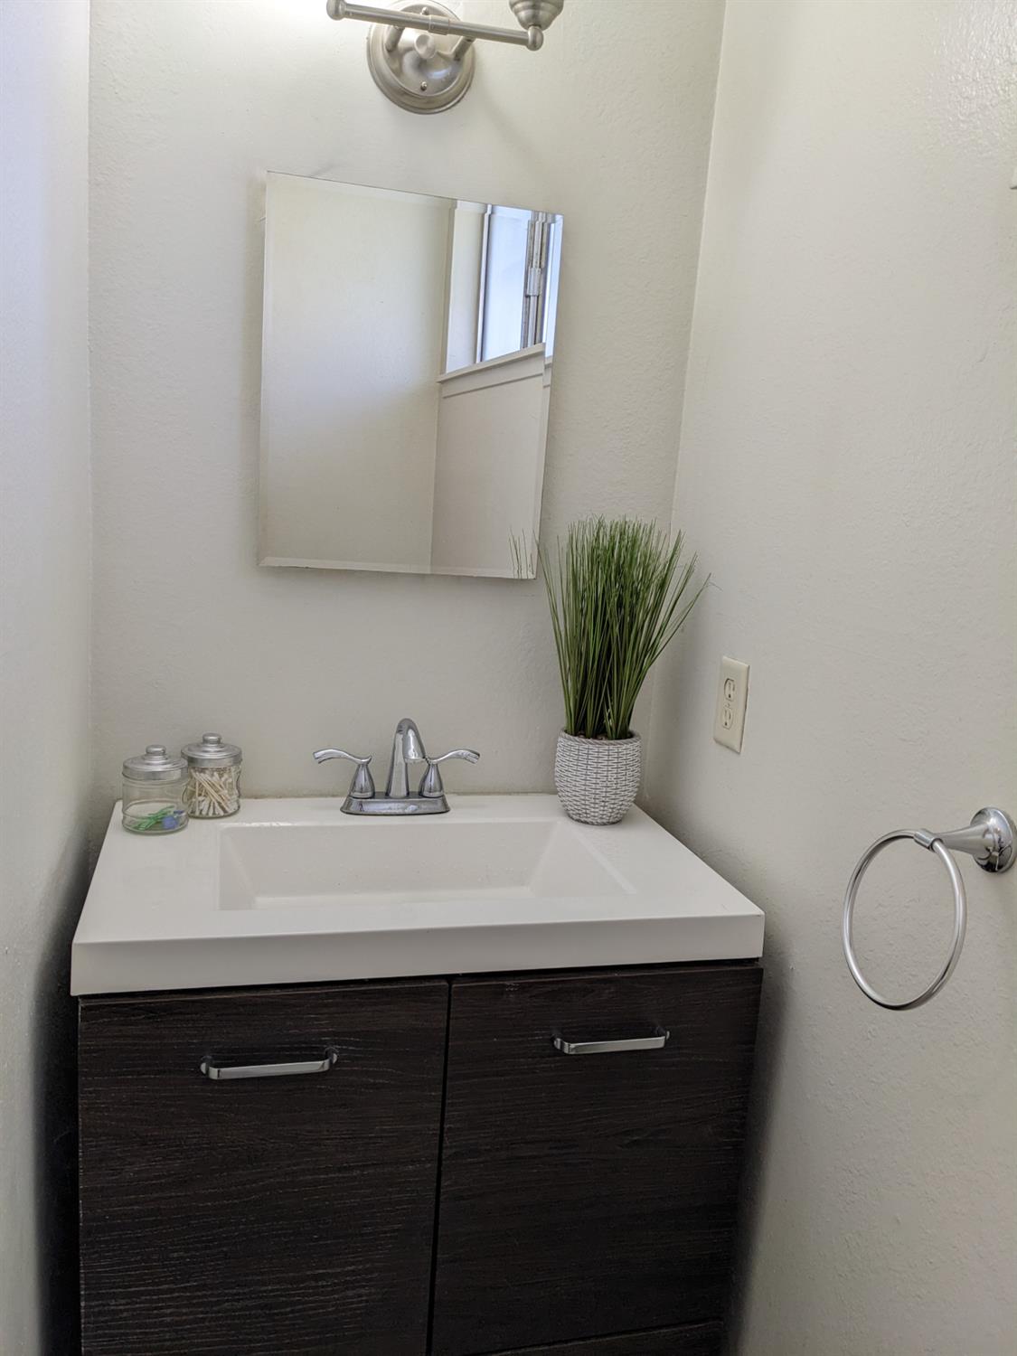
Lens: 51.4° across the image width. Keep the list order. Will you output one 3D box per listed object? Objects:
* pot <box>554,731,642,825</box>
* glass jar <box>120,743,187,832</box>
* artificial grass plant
[{"bbox_3d":[0.133,0.144,1.548,0.127,0.122,0.127,4,10,-1],"label":"pot"},{"bbox_3d":[-0.464,0.141,1.393,0.083,0.104,0.083,1,10,-15],"label":"glass jar"},{"bbox_3d":[0.152,-0.067,1.506,0.240,0.325,0.225,1,10,-15],"label":"artificial grass plant"}]

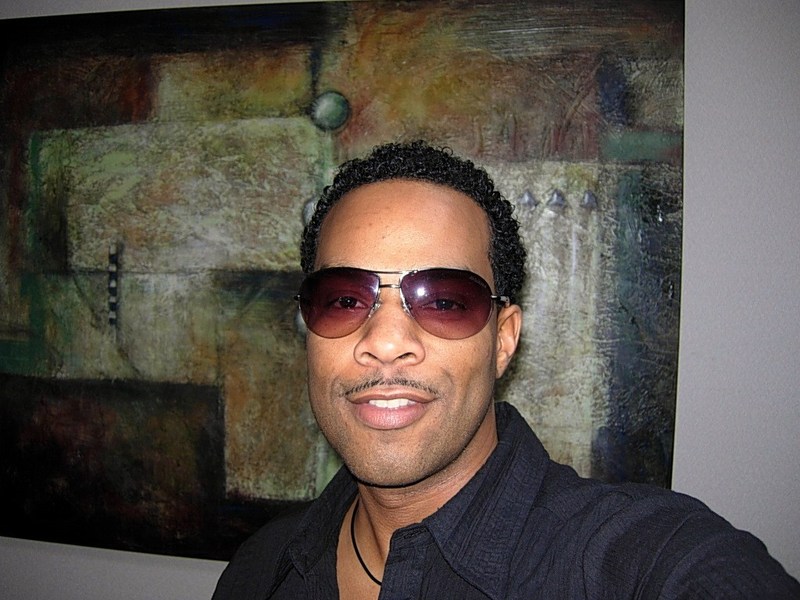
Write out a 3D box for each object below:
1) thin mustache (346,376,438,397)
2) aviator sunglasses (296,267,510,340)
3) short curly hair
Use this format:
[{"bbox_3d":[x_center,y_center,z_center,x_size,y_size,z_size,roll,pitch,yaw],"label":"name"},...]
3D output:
[{"bbox_3d":[-0.006,0.058,0.549,0.064,0.014,0.021,1,-3,9],"label":"thin mustache"},{"bbox_3d":[0.005,0.005,0.607,0.138,0.052,0.140,1,-3,9],"label":"aviator sunglasses"},{"bbox_3d":[0.015,-0.039,0.666,0.174,0.172,0.190,1,-3,9],"label":"short curly hair"}]

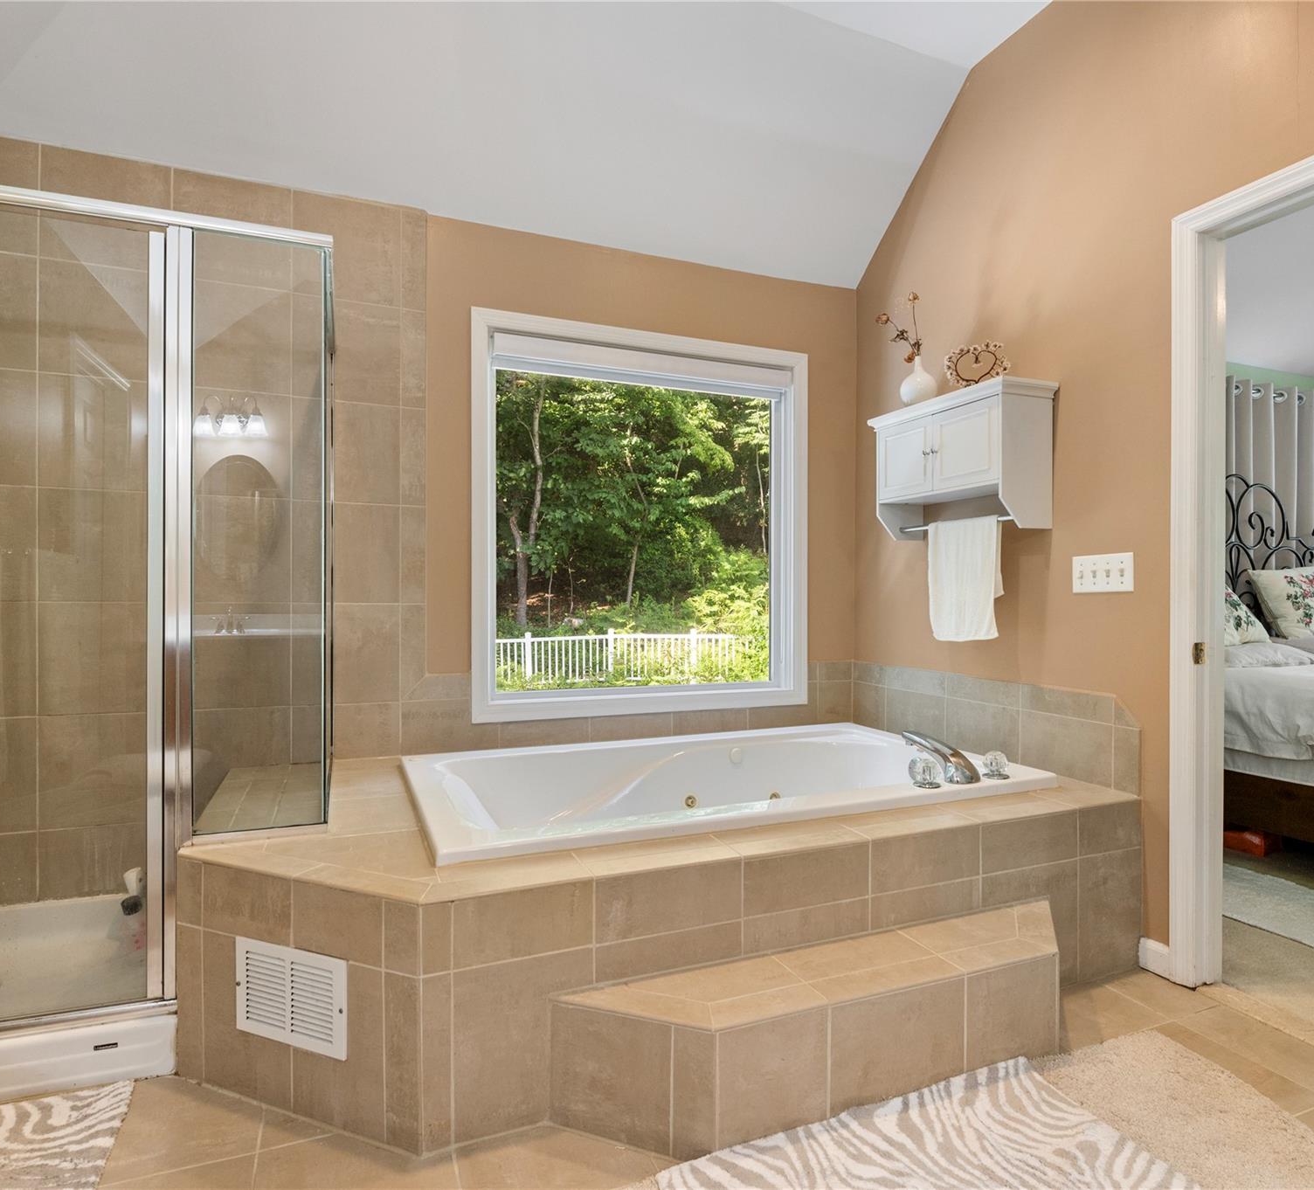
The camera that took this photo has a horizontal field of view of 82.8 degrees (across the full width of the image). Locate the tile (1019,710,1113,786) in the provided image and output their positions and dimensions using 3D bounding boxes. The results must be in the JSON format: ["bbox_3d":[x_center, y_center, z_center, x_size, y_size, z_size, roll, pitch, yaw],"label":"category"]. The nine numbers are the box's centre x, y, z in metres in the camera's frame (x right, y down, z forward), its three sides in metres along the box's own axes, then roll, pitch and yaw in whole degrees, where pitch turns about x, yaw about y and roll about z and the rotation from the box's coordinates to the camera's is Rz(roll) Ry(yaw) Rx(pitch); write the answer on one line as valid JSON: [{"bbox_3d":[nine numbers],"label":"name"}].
[{"bbox_3d":[1.302,0.491,2.384,0.011,0.198,0.341,0,0,-22],"label":"tile"}]

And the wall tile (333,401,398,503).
[{"bbox_3d":[-1.083,-0.502,2.614,0.347,0.350,0.011,0,0,-22],"label":"wall tile"}]

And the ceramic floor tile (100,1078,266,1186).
[{"bbox_3d":[-0.964,1.044,1.475,0.338,0.012,0.326,0,0,-22],"label":"ceramic floor tile"}]

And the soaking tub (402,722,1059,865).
[{"bbox_3d":[0.185,0.783,2.457,1.880,0.458,1.113,0,0,-22],"label":"soaking tub"}]

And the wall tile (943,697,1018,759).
[{"bbox_3d":[1.163,0.477,2.668,0.012,0.181,0.332,0,0,-22],"label":"wall tile"}]

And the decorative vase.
[{"bbox_3d":[0.988,-0.789,2.808,0.131,0.216,0.131,0,0,-22],"label":"decorative vase"}]

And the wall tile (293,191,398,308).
[{"bbox_3d":[-1.062,-1.182,2.558,0.342,0.345,0.012,0,0,-22],"label":"wall tile"}]

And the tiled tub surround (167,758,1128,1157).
[{"bbox_3d":[0.035,0.832,2.233,2.476,0.494,1.537,0,0,-22],"label":"tiled tub surround"}]

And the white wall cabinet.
[{"bbox_3d":[1.050,-0.442,2.634,0.233,0.459,0.642,0,0,-22],"label":"white wall cabinet"}]

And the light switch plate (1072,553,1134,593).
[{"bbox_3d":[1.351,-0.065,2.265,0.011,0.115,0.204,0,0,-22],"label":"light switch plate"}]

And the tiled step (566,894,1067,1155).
[{"bbox_3d":[0.453,0.924,1.615,1.344,0.247,0.239,0,0,-22],"label":"tiled step"}]

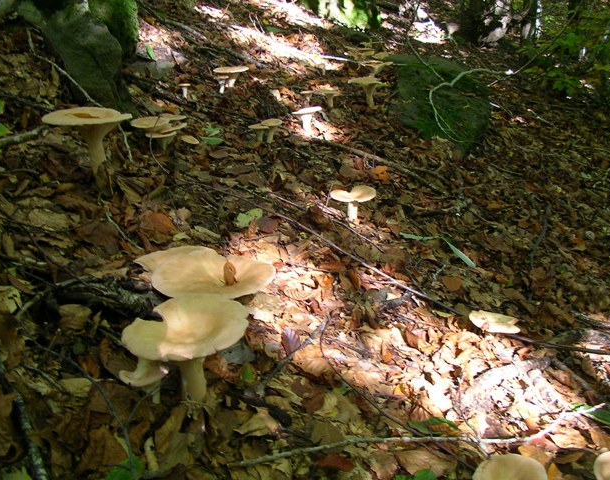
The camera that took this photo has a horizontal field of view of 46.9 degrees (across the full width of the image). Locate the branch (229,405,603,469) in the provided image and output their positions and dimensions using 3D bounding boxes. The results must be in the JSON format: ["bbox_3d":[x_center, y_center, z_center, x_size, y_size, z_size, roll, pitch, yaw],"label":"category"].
[{"bbox_3d":[0.183,0.277,1.007,0.595,0.025,0.066,-5,25,-14],"label":"branch"}]

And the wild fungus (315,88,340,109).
[{"bbox_3d":[0.089,-0.560,2.773,0.095,0.074,0.095,0,18,0],"label":"wild fungus"}]

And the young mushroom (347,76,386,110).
[{"bbox_3d":[0.226,-0.542,2.600,0.139,0.107,0.139,0,21,0],"label":"young mushroom"}]

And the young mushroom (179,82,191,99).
[{"bbox_3d":[-0.441,-0.552,2.600,0.044,0.055,0.044,0,21,0],"label":"young mushroom"}]

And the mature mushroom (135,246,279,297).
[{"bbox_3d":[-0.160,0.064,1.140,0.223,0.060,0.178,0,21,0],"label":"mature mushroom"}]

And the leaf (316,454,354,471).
[{"bbox_3d":[0.038,0.285,0.900,0.048,0.010,0.030,0,21,0],"label":"leaf"}]

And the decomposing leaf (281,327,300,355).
[{"bbox_3d":[-0.025,0.175,1.223,0.034,0.014,0.062,-1,46,-6],"label":"decomposing leaf"}]

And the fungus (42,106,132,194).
[{"bbox_3d":[-0.464,-0.187,1.520,0.184,0.175,0.184,0,21,0],"label":"fungus"}]

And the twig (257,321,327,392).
[{"bbox_3d":[-0.018,0.187,1.196,0.025,0.020,0.256,14,27,25],"label":"twig"}]

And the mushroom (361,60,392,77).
[{"bbox_3d":[0.289,-0.670,2.850,0.137,0.100,0.130,0,21,0],"label":"mushroom"}]

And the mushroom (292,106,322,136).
[{"bbox_3d":[0.005,-0.406,2.399,0.104,0.098,0.104,0,18,0],"label":"mushroom"}]

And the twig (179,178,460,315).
[{"bbox_3d":[-0.008,-0.029,1.669,0.066,0.022,0.969,-19,32,-39],"label":"twig"}]

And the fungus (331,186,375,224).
[{"bbox_3d":[0.112,-0.080,1.630,0.110,0.076,0.105,0,21,0],"label":"fungus"}]

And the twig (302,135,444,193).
[{"bbox_3d":[0.215,-0.256,2.179,0.079,0.025,0.631,-17,31,-36],"label":"twig"}]

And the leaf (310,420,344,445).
[{"bbox_3d":[0.031,0.274,1.013,0.048,0.014,0.052,2,25,0],"label":"leaf"}]

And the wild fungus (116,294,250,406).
[{"bbox_3d":[-0.169,0.168,1.010,0.181,0.145,0.145,0,21,0],"label":"wild fungus"}]

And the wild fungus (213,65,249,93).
[{"bbox_3d":[-0.315,-0.689,2.990,0.155,0.104,0.151,0,18,0],"label":"wild fungus"}]

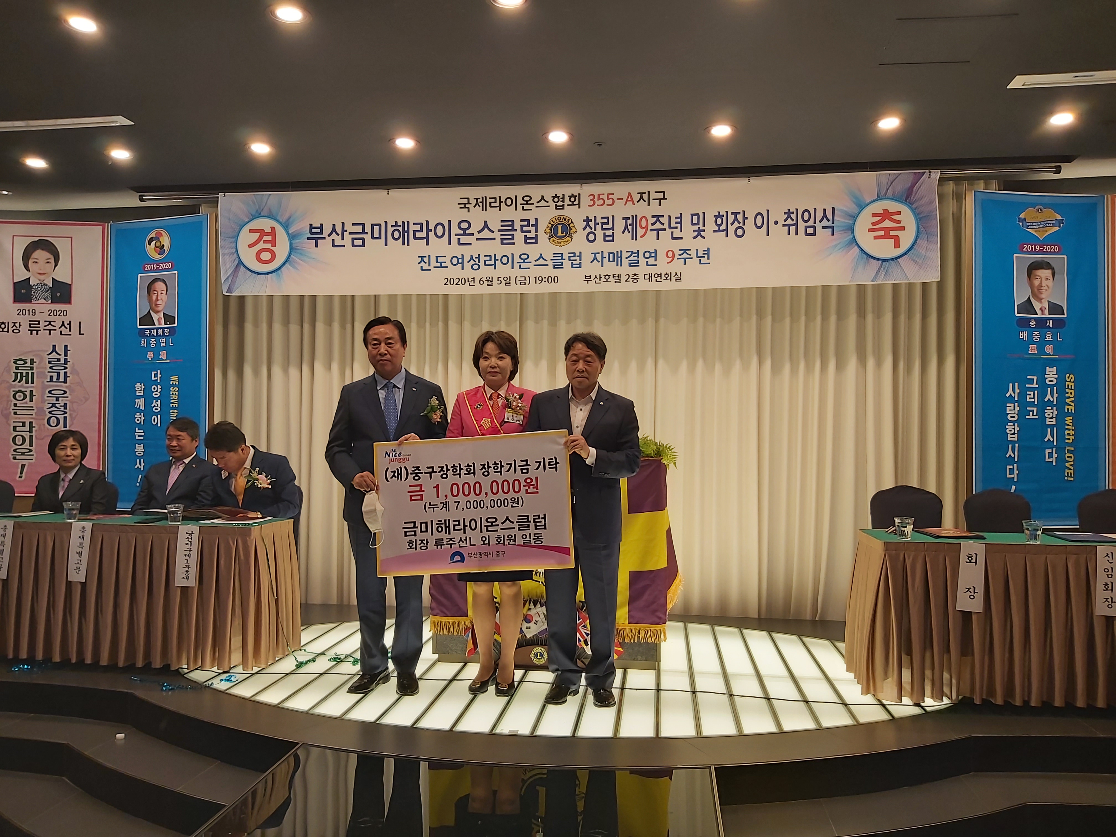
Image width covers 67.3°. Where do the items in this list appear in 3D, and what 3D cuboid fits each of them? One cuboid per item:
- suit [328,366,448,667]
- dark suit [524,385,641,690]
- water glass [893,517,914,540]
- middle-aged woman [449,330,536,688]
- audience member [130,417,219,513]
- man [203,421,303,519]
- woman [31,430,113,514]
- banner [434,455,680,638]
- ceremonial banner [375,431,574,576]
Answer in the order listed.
[{"bbox_3d":[-0.795,0.493,3.890,0.560,1.430,0.390,0,-1,0],"label":"suit"},{"bbox_3d":[0.111,0.538,3.730,0.530,1.370,0.380,0,-1,5],"label":"dark suit"},{"bbox_3d":[1.565,0.497,3.790,0.090,0.097,0.090,0,-1,7],"label":"water glass"},{"bbox_3d":[-0.306,0.435,3.900,0.470,1.660,0.360,0,-1,3],"label":"middle-aged woman"},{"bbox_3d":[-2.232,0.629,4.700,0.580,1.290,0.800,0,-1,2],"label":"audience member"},{"bbox_3d":[-1.723,0.650,4.660,0.580,1.250,0.820,0,-1,8],"label":"man"},{"bbox_3d":[-2.881,0.664,4.830,0.520,1.220,0.780,0,-1,-3],"label":"woman"},{"bbox_3d":[0.002,0.666,4.420,1.270,0.950,0.420,0,-1,7],"label":"banner"},{"bbox_3d":[-0.382,0.381,3.741,0.890,0.600,0.015,-4,-8,8],"label":"ceremonial banner"}]

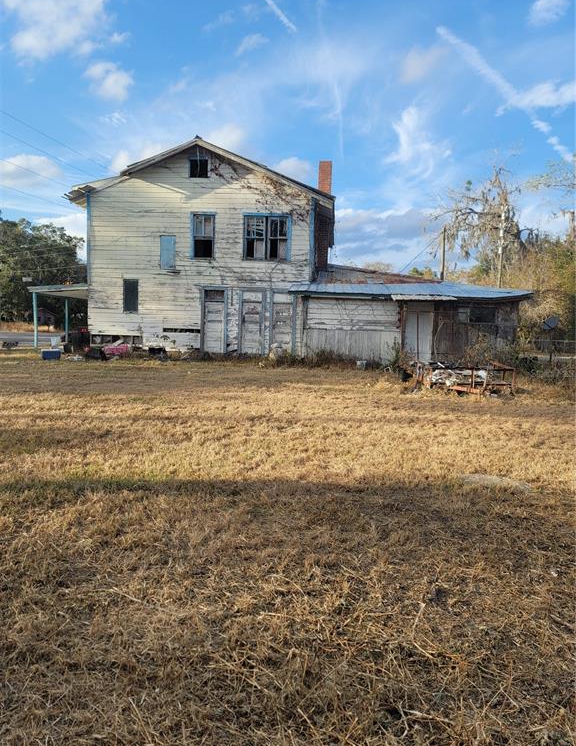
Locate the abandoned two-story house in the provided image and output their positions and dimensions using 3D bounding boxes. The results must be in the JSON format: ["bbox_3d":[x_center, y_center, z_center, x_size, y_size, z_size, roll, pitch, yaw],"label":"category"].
[{"bbox_3d":[-0.233,-5.164,26.715,19.342,8.301,11.800,2,5,5],"label":"abandoned two-story house"}]

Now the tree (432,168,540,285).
[{"bbox_3d":[16.155,-9.530,45.678,8.599,14.675,8.169,2,5,5],"label":"tree"}]

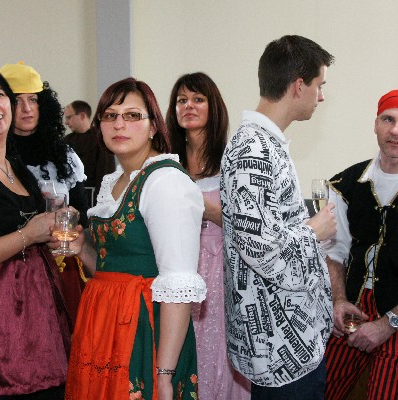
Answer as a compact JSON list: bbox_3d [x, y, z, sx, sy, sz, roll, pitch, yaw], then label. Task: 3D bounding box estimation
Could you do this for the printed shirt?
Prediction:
[{"bbox_3d":[0.232,0.108,1.960,0.350,0.760,0.500,-1,5,-10],"label":"printed shirt"}]

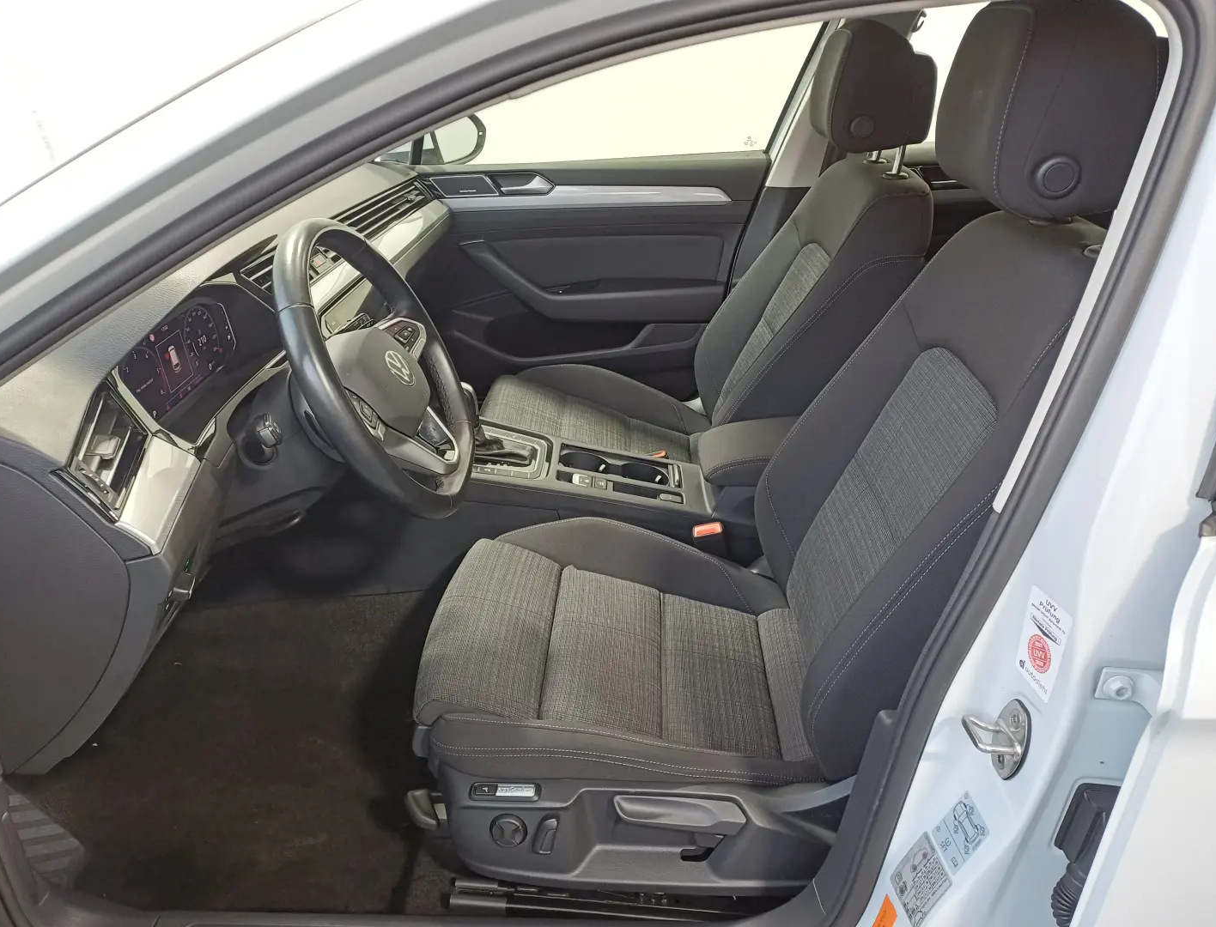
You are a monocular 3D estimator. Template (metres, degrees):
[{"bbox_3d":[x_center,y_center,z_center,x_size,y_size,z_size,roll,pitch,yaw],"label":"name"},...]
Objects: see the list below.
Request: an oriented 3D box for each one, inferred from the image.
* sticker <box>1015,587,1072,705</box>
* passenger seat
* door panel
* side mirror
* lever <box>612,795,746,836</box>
[{"bbox_3d":[0.322,0.134,0.661,0.002,0.075,0.046,-5,26,-8],"label":"sticker"},{"bbox_3d":[0.132,-0.308,1.759,0.860,1.000,0.530,0,25,2],"label":"passenger seat"},{"bbox_3d":[-0.086,-0.426,2.109,0.870,0.600,0.140,0,25,2],"label":"door panel"},{"bbox_3d":[-0.404,-0.796,2.167,0.180,0.165,0.240,7,26,16],"label":"side mirror"},{"bbox_3d":[0.079,0.383,0.975,0.145,0.038,0.032,0,25,2],"label":"lever"}]

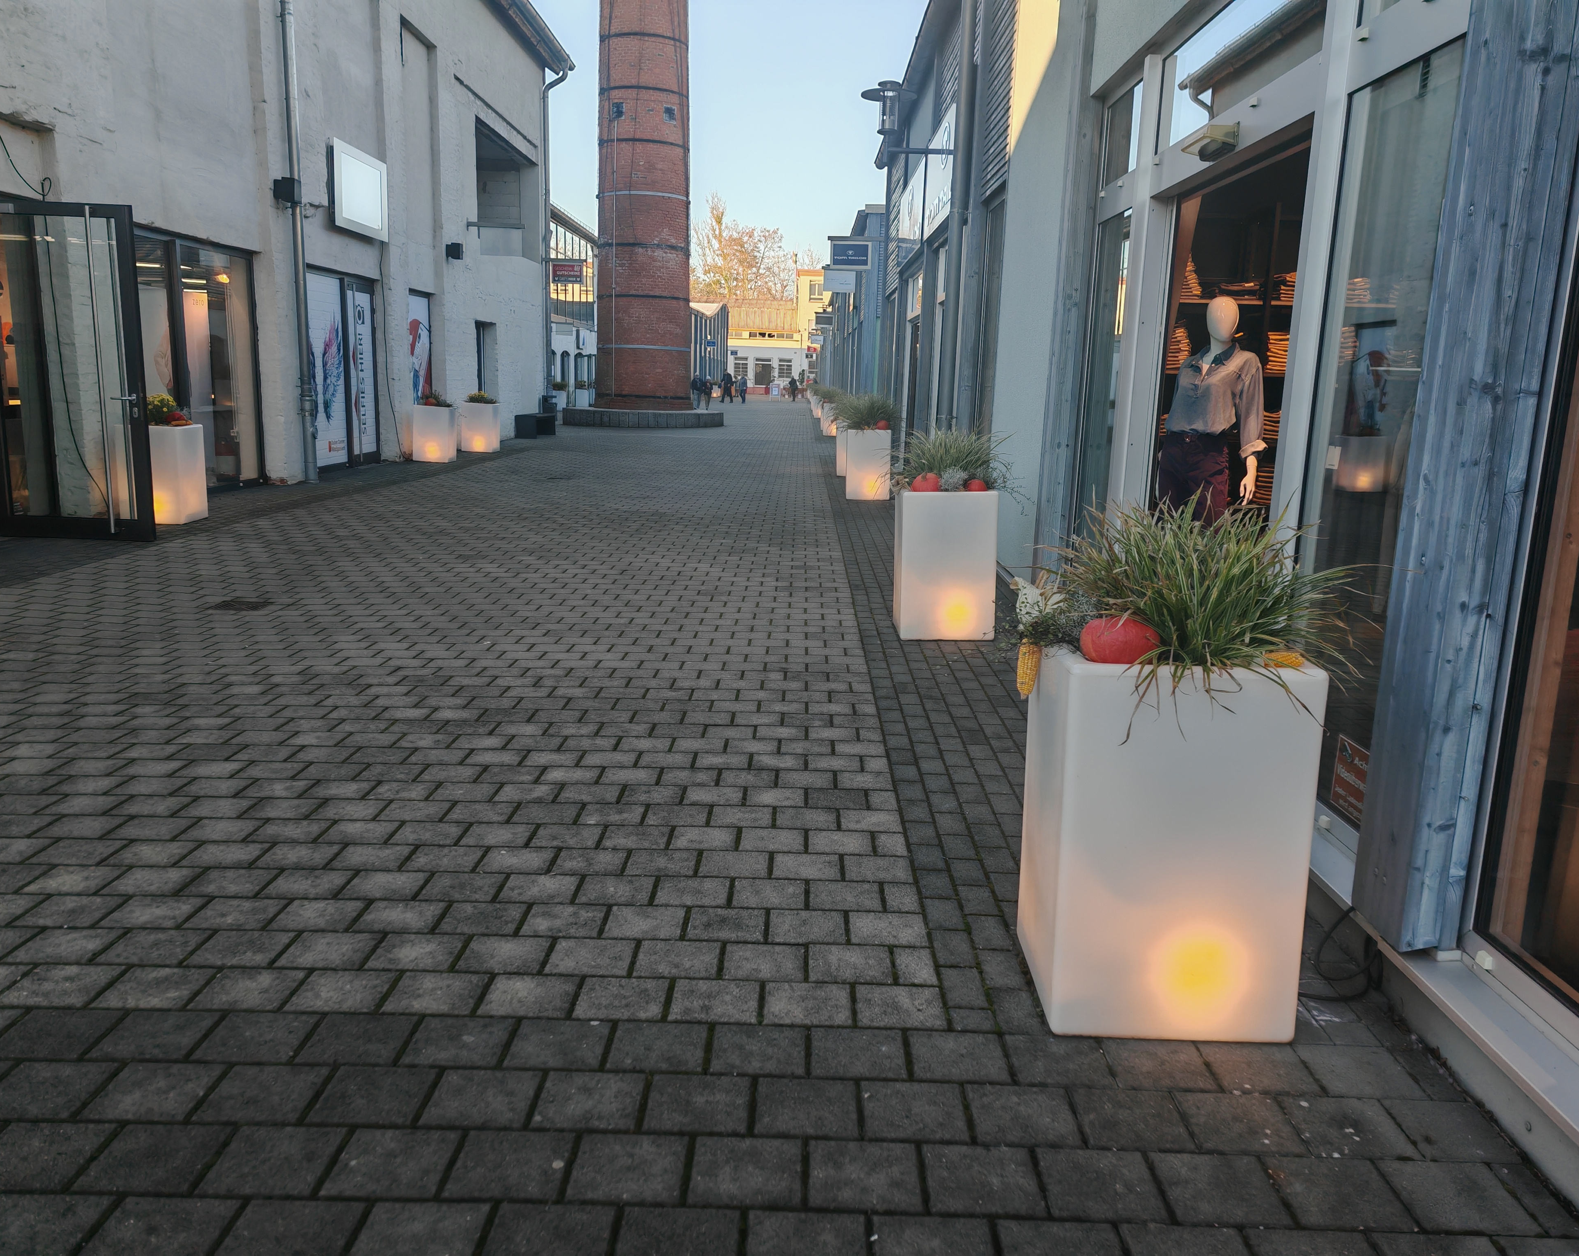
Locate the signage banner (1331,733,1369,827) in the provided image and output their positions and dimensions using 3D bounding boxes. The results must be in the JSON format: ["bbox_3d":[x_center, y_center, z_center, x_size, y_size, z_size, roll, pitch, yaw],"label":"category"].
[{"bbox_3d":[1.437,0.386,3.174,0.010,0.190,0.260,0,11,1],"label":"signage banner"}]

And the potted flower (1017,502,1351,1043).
[{"bbox_3d":[0.835,0.280,2.773,0.660,1.087,0.600,1,11,3],"label":"potted flower"}]

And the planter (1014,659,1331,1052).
[{"bbox_3d":[0.816,0.426,2.802,0.508,0.789,0.505,1,11,3],"label":"planter"}]

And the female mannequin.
[{"bbox_3d":[2.143,-0.814,6.467,0.500,1.740,0.340,10,15,42],"label":"female mannequin"}]

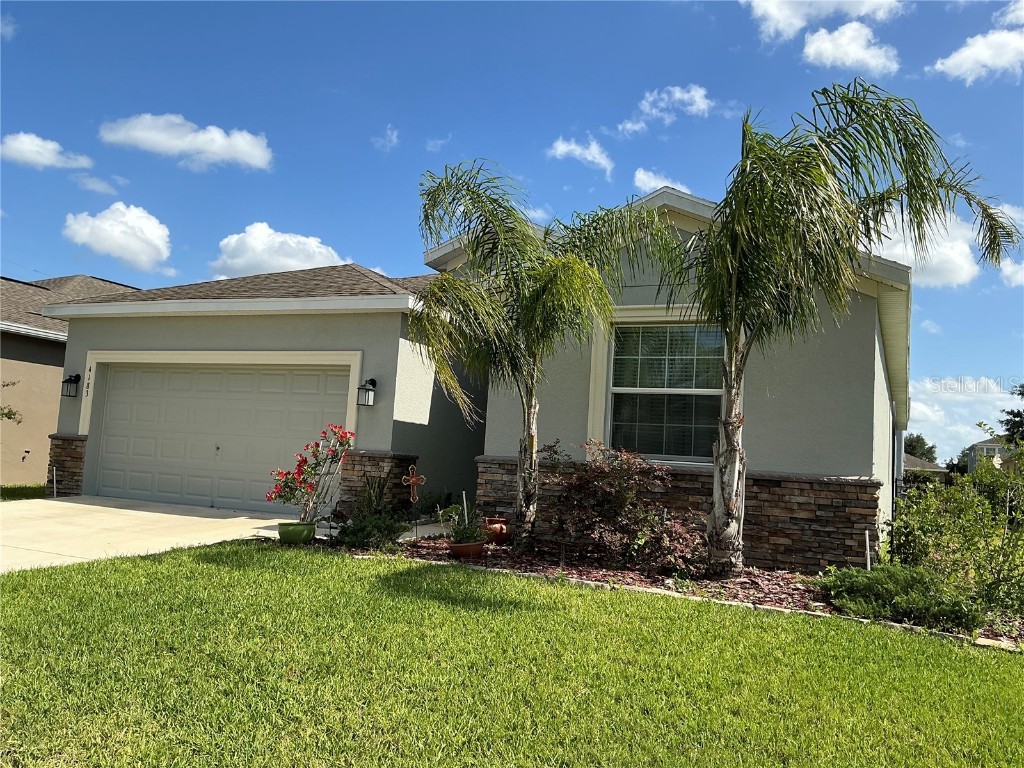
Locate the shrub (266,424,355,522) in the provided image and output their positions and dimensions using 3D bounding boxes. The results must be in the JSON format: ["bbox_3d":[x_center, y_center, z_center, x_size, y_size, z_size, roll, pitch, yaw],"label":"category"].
[{"bbox_3d":[-2.129,0.956,8.750,0.880,0.980,0.550,4,-5,-13],"label":"shrub"}]

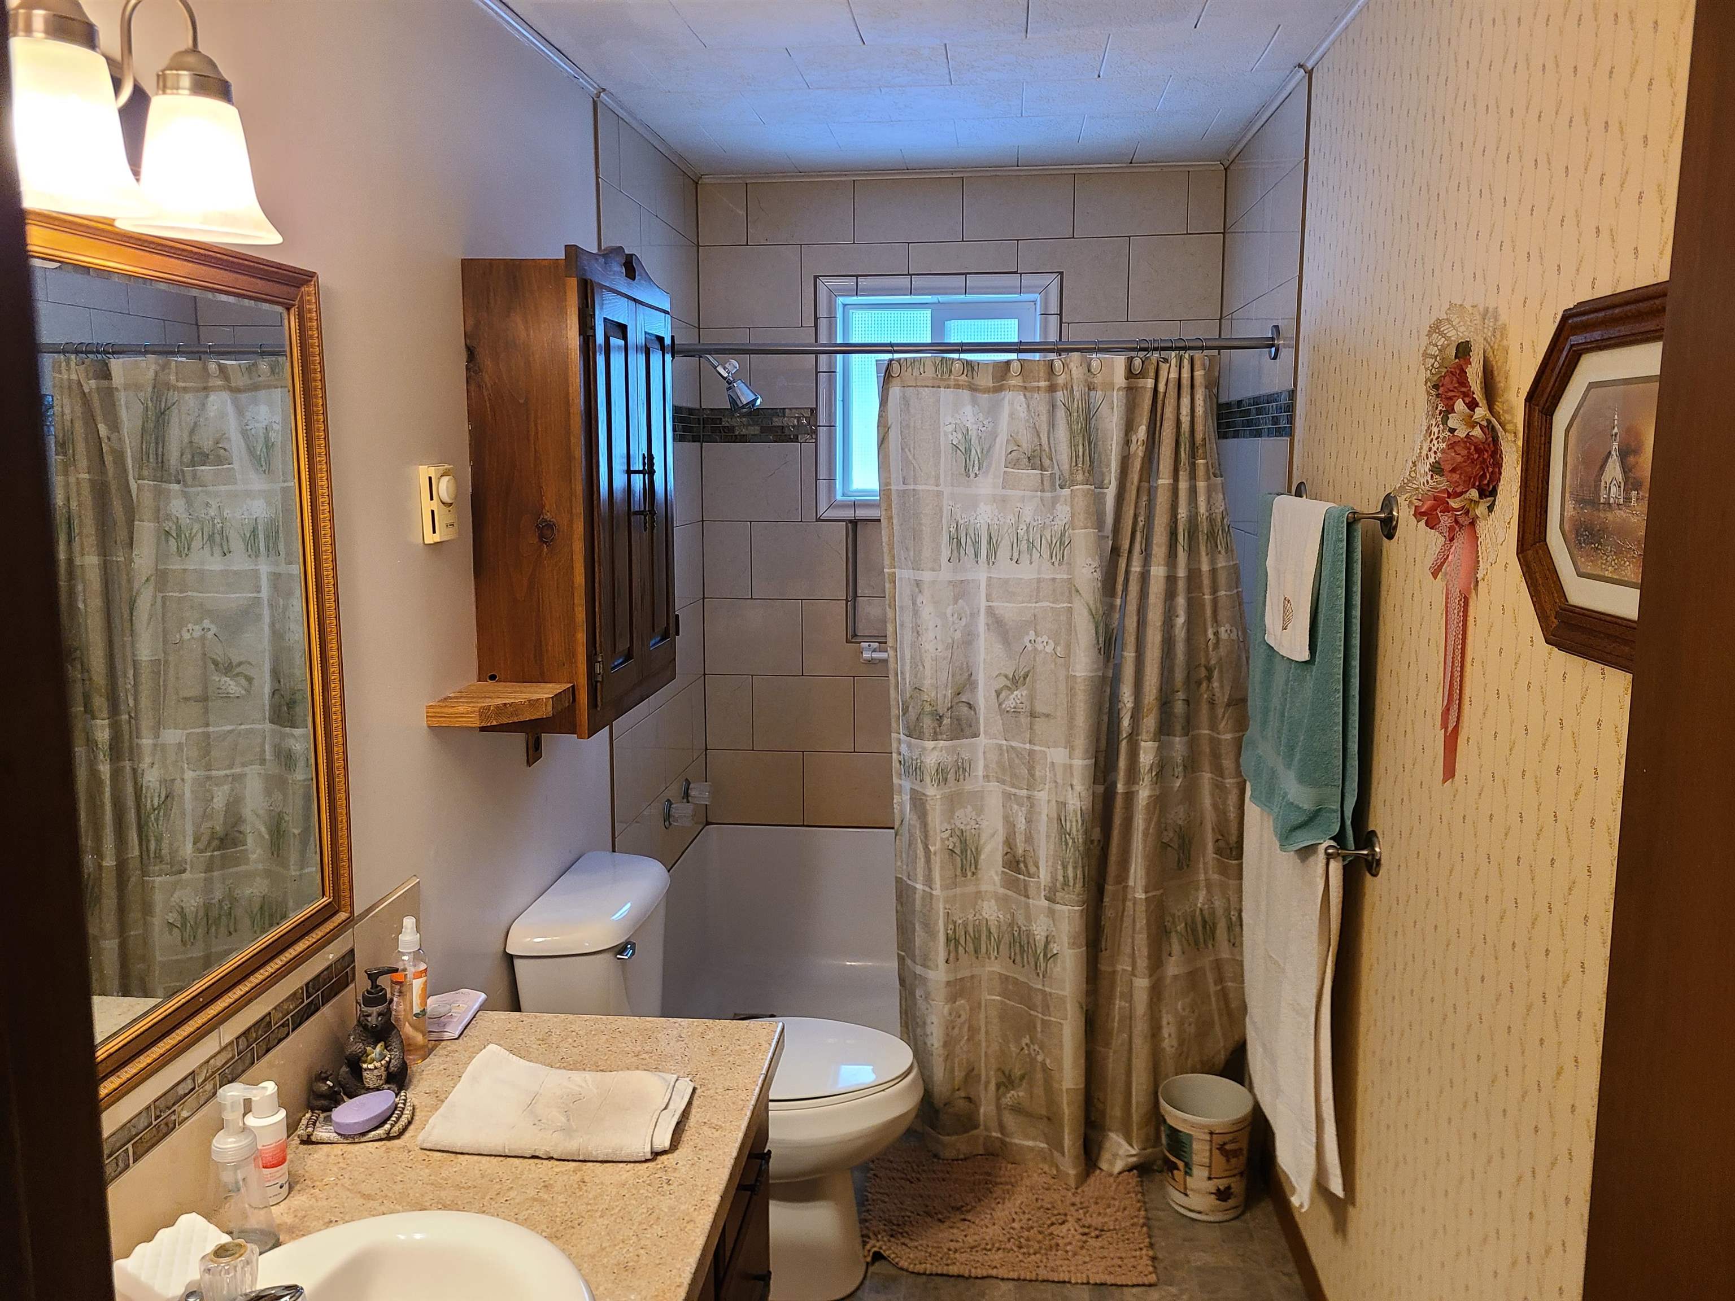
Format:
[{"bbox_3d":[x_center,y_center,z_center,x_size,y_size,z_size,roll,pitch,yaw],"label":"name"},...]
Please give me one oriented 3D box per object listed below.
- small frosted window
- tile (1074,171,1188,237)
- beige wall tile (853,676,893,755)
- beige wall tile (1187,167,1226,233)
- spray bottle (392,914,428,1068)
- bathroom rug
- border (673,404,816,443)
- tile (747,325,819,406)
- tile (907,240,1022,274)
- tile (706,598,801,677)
[{"bbox_3d":[0.201,-0.723,3.763,0.575,0.579,0.060,1,9,6],"label":"small frosted window"},{"bbox_3d":[0.733,-1.237,3.622,0.308,0.176,0.010,1,9,6],"label":"tile"},{"bbox_3d":[0.115,0.193,3.877,0.305,0.227,0.010,1,8,6],"label":"beige wall tile"},{"bbox_3d":[0.934,-1.228,3.585,0.101,0.168,0.010,1,9,6],"label":"beige wall tile"},{"bbox_3d":[-0.646,0.478,1.838,0.048,0.205,0.048,3,9,19],"label":"spray bottle"},{"bbox_3d":[0.292,1.178,2.765,0.595,0.030,0.450,1,9,6],"label":"bathroom rug"},{"bbox_3d":[-0.333,-0.659,3.813,0.364,0.101,0.012,1,9,6],"label":"border"},{"bbox_3d":[-0.242,-0.815,3.765,0.192,0.226,0.010,1,8,6],"label":"tile"},{"bbox_3d":[0.271,-1.113,3.688,0.308,0.088,0.010,1,9,6],"label":"tile"},{"bbox_3d":[-0.339,-0.039,3.890,0.294,0.228,0.010,1,8,6],"label":"tile"}]

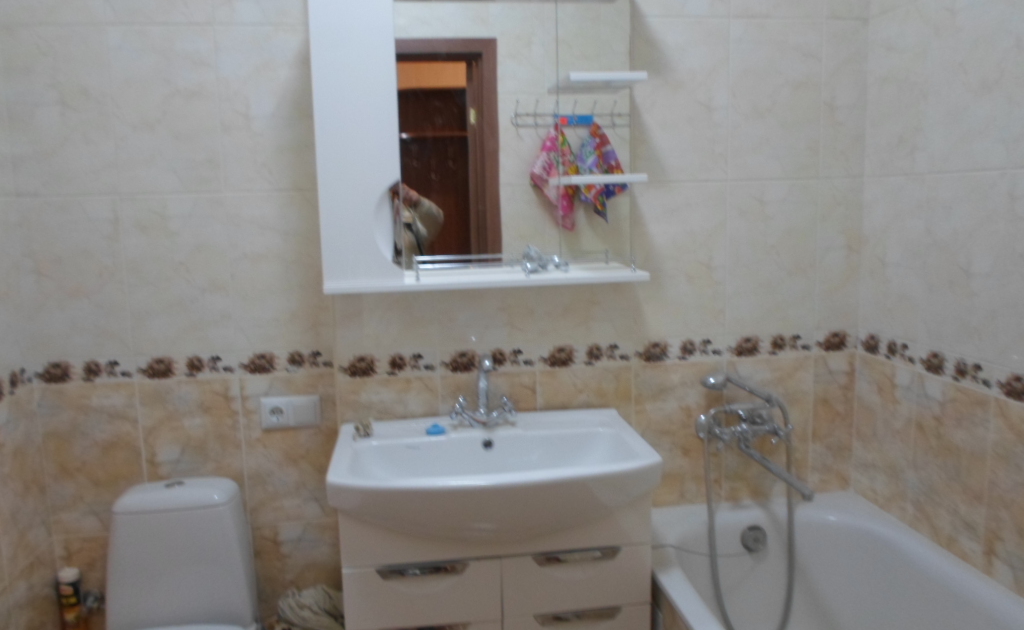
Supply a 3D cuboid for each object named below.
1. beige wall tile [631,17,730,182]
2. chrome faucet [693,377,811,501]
[{"bbox_3d":[0.429,-0.541,1.869,0.250,0.399,0.010,-2,8,-7],"label":"beige wall tile"},{"bbox_3d":[0.624,0.282,1.827,0.241,0.235,0.355,-2,8,-7],"label":"chrome faucet"}]

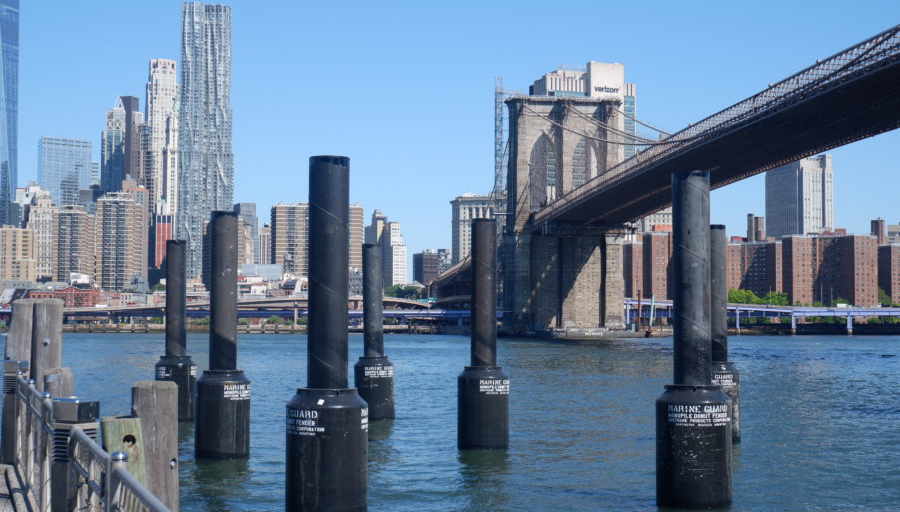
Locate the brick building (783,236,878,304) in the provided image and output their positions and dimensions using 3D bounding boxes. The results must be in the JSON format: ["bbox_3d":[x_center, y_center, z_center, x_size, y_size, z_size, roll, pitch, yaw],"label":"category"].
[{"bbox_3d":[195.725,13.451,696.236,34.000,47.000,34.000,2,-3,-30],"label":"brick building"}]

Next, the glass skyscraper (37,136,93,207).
[{"bbox_3d":[-477.038,-30.994,1668.485,58.000,226.000,43.000,2,-3,-32],"label":"glass skyscraper"}]

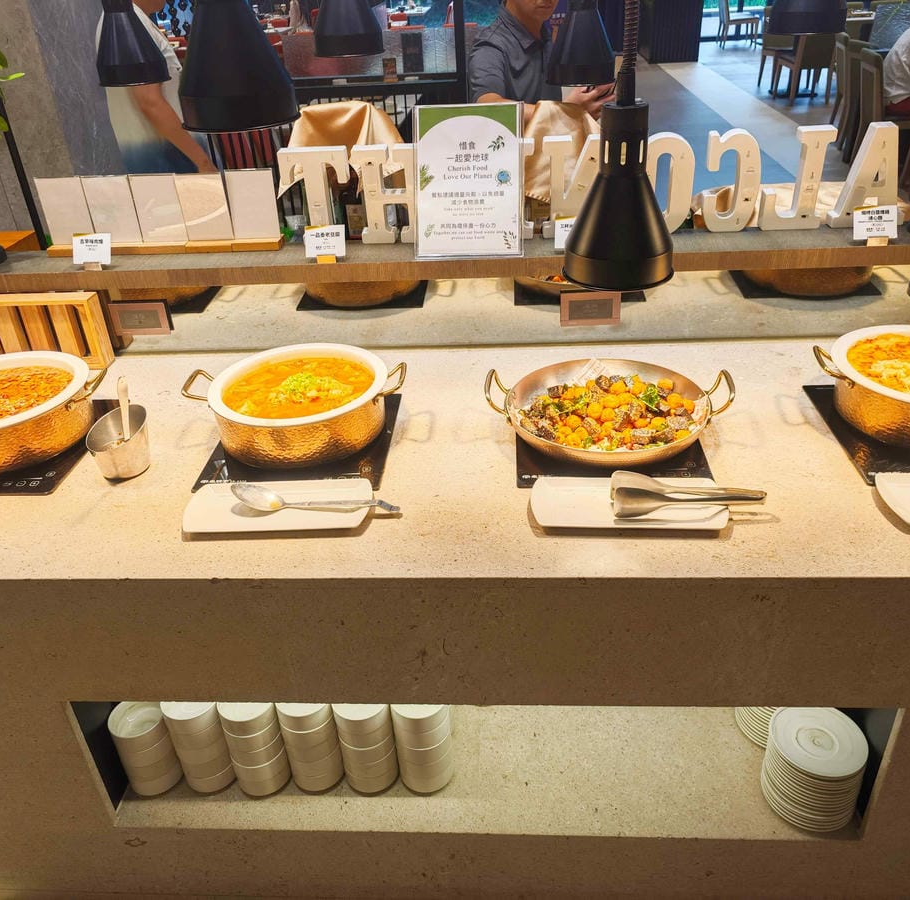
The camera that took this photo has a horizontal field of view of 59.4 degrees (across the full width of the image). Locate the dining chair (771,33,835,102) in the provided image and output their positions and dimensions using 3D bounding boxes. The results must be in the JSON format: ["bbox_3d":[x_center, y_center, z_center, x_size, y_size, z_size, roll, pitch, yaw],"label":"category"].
[{"bbox_3d":[4.065,-4.463,9.165,0.460,0.850,0.550,1,31,6],"label":"dining chair"}]

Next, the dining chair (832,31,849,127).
[{"bbox_3d":[3.907,-3.499,7.592,0.550,0.850,0.460,2,32,9],"label":"dining chair"}]

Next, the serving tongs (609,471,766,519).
[{"bbox_3d":[0.332,0.064,1.133,0.220,0.050,0.056,-1,31,4],"label":"serving tongs"}]

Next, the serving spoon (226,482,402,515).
[{"bbox_3d":[-0.209,0.071,1.188,0.263,0.028,0.050,4,32,11],"label":"serving spoon"}]

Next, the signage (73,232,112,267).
[{"bbox_3d":[-0.751,-0.419,1.656,0.082,0.062,0.014,0,9,5],"label":"signage"}]

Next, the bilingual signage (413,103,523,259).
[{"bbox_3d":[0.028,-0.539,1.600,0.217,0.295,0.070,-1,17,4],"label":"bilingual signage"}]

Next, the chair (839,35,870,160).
[{"bbox_3d":[3.579,-2.959,6.732,0.550,0.850,0.460,2,32,9],"label":"chair"}]

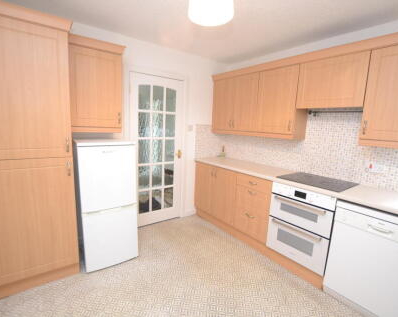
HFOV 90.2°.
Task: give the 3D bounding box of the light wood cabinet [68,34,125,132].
[{"bbox_3d":[-1.100,-0.709,2.089,0.497,0.853,0.330,-4,12,-33],"label":"light wood cabinet"}]

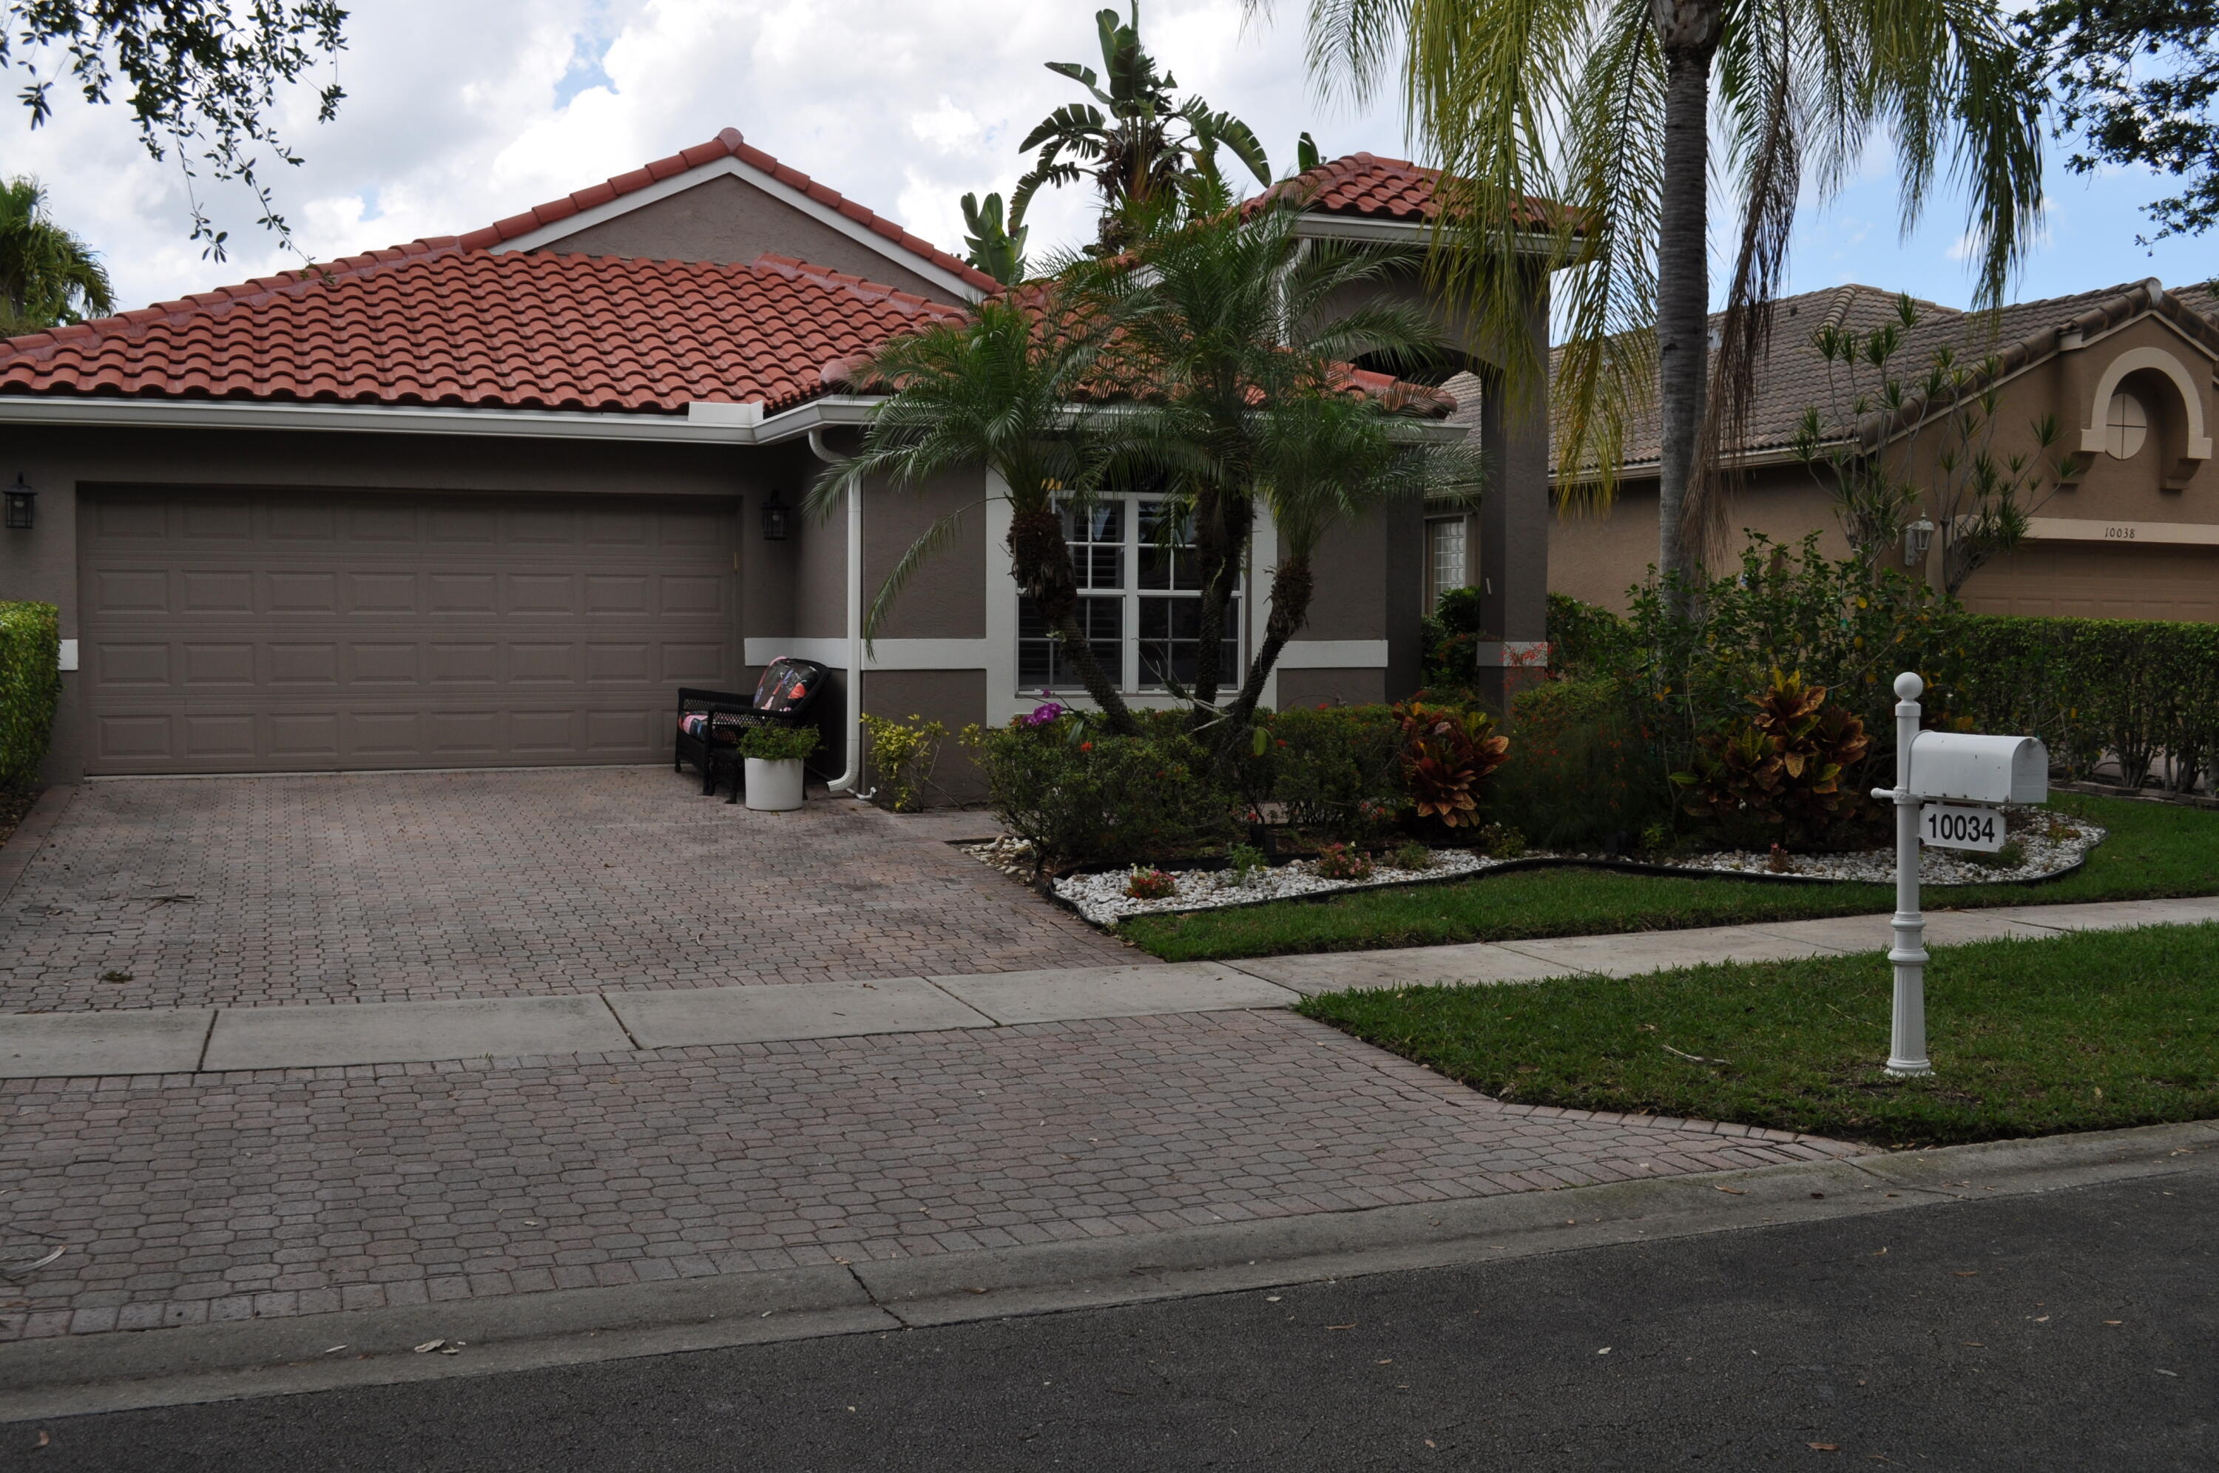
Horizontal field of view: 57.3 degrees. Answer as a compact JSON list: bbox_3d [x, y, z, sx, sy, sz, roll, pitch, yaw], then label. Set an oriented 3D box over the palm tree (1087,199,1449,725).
[{"bbox_3d":[1.046,-1.470,13.251,2.300,4.105,2.200,0,2,0],"label":"palm tree"}]

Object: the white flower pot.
[{"bbox_3d":[-2.329,0.322,14.145,0.405,0.360,0.405,-1,2,-19],"label":"white flower pot"}]

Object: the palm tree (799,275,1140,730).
[{"bbox_3d":[-0.809,-1.165,13.063,2.150,3.470,2.100,-1,2,-19],"label":"palm tree"}]

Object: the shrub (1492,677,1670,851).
[{"bbox_3d":[3.172,0.137,13.667,1.120,1.080,1.100,-1,2,-19],"label":"shrub"}]

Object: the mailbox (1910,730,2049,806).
[{"bbox_3d":[3.036,0.104,7.117,0.162,0.222,0.488,-1,2,-19],"label":"mailbox"}]

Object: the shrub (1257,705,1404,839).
[{"bbox_3d":[1.493,0.208,13.620,0.950,0.860,0.900,-1,2,-19],"label":"shrub"}]

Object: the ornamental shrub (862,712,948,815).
[{"bbox_3d":[-1.449,0.165,14.268,0.570,0.685,0.480,-1,2,-19],"label":"ornamental shrub"}]

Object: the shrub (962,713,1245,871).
[{"bbox_3d":[-0.054,0.280,12.772,1.580,0.855,1.100,-1,2,-19],"label":"shrub"}]

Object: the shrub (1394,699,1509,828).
[{"bbox_3d":[2.264,0.200,13.469,0.740,0.890,0.720,0,2,0],"label":"shrub"}]

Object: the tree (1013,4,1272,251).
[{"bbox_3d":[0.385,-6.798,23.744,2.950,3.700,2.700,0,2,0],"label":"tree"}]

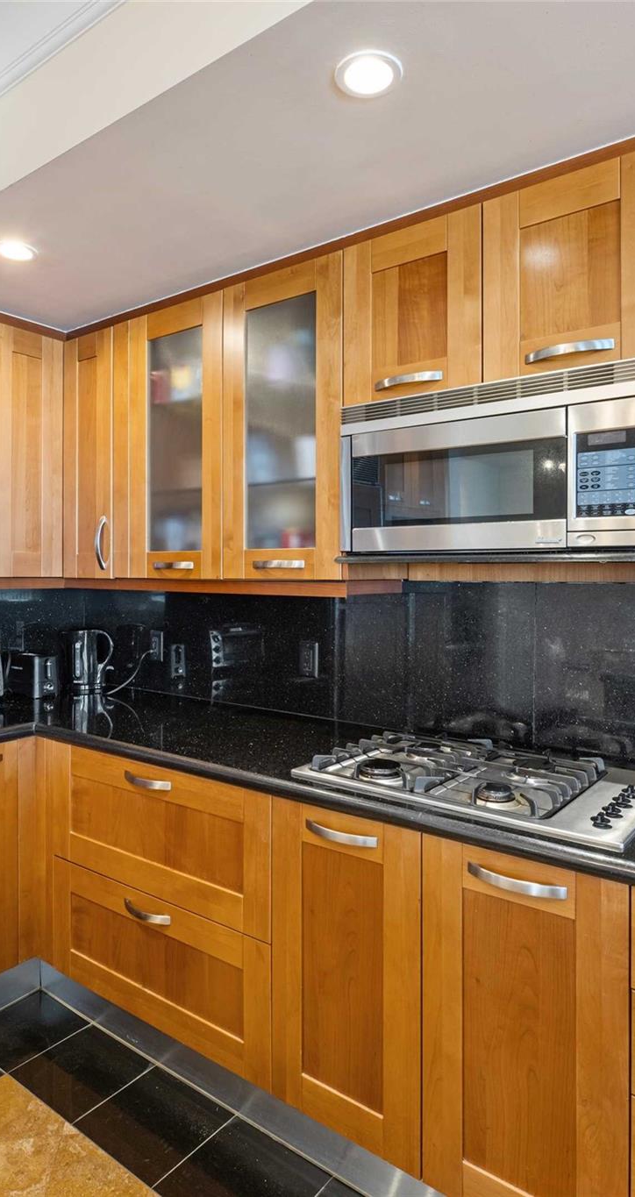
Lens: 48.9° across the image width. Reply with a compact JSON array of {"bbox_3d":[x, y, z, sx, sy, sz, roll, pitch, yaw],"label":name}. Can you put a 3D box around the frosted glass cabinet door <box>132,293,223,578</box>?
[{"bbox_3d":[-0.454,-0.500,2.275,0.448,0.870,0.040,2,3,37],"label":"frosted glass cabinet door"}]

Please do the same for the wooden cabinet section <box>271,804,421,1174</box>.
[{"bbox_3d":[0.206,0.835,1.770,0.403,0.733,0.520,2,3,37],"label":"wooden cabinet section"}]

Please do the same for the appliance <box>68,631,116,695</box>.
[{"bbox_3d":[-0.938,0.259,2.890,0.190,0.255,0.142,0,1,0],"label":"appliance"}]

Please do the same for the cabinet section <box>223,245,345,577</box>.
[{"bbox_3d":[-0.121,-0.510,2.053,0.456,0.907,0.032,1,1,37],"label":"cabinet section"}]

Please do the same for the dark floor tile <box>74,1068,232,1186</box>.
[{"bbox_3d":[-0.415,1.350,1.801,0.311,0.010,0.278,1,1,37],"label":"dark floor tile"}]

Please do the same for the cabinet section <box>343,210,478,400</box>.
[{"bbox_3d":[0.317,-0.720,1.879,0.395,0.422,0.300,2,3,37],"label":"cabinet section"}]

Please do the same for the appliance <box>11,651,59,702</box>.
[{"bbox_3d":[-1.152,0.303,2.850,0.225,0.172,0.125,1,2,37],"label":"appliance"}]

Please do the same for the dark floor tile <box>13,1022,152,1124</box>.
[{"bbox_3d":[-0.666,1.337,1.980,0.302,0.012,0.280,1,2,37],"label":"dark floor tile"}]

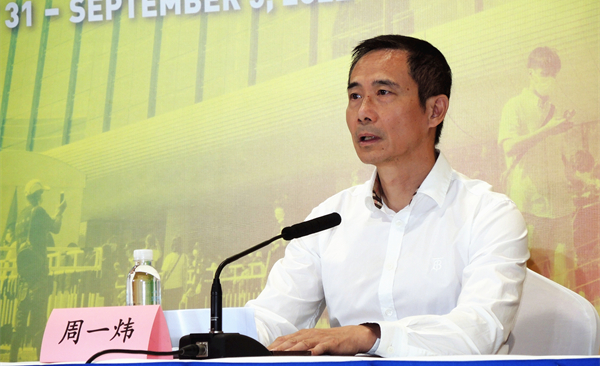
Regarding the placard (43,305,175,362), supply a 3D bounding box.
[{"bbox_3d":[-0.326,0.257,4.443,0.200,0.096,0.100,-3,-4,25],"label":"placard"}]

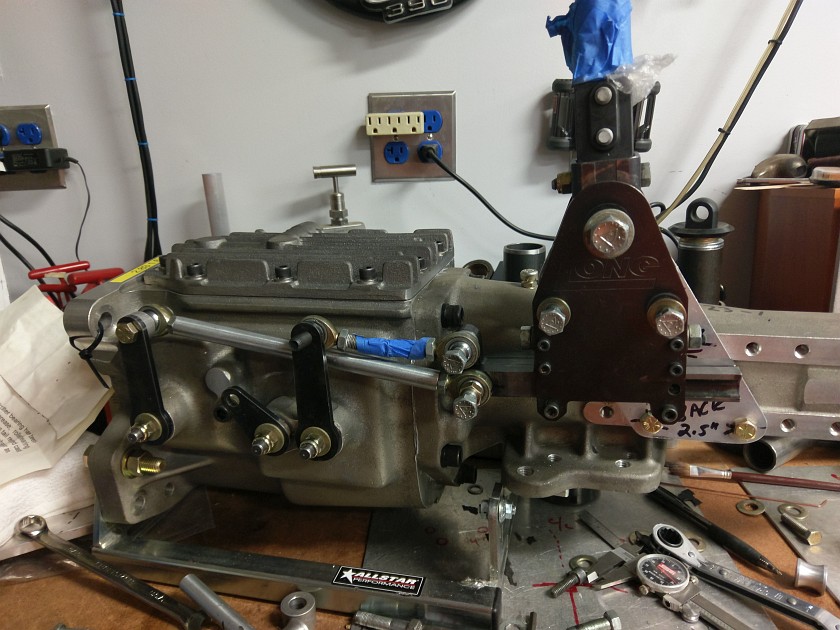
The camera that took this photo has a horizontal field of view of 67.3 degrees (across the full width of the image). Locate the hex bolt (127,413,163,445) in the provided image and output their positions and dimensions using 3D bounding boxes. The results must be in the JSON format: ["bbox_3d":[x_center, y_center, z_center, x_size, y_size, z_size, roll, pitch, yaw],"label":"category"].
[{"bbox_3d":[-0.204,0.085,0.467,0.021,0.021,0.022,3,19,14],"label":"hex bolt"}]

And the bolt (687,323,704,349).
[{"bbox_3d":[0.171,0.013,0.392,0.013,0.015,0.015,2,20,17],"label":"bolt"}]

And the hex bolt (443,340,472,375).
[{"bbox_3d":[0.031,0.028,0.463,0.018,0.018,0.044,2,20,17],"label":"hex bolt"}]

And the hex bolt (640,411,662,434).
[{"bbox_3d":[0.167,0.078,0.455,0.015,0.015,0.009,3,19,14],"label":"hex bolt"}]

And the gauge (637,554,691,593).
[{"bbox_3d":[0.163,0.176,0.424,0.033,0.010,0.033,-12,21,-28],"label":"gauge"}]

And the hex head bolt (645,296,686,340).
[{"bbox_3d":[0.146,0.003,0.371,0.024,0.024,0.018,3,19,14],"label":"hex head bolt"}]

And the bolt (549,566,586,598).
[{"bbox_3d":[0.102,0.184,0.429,0.029,0.013,0.013,-17,25,-28],"label":"bolt"}]

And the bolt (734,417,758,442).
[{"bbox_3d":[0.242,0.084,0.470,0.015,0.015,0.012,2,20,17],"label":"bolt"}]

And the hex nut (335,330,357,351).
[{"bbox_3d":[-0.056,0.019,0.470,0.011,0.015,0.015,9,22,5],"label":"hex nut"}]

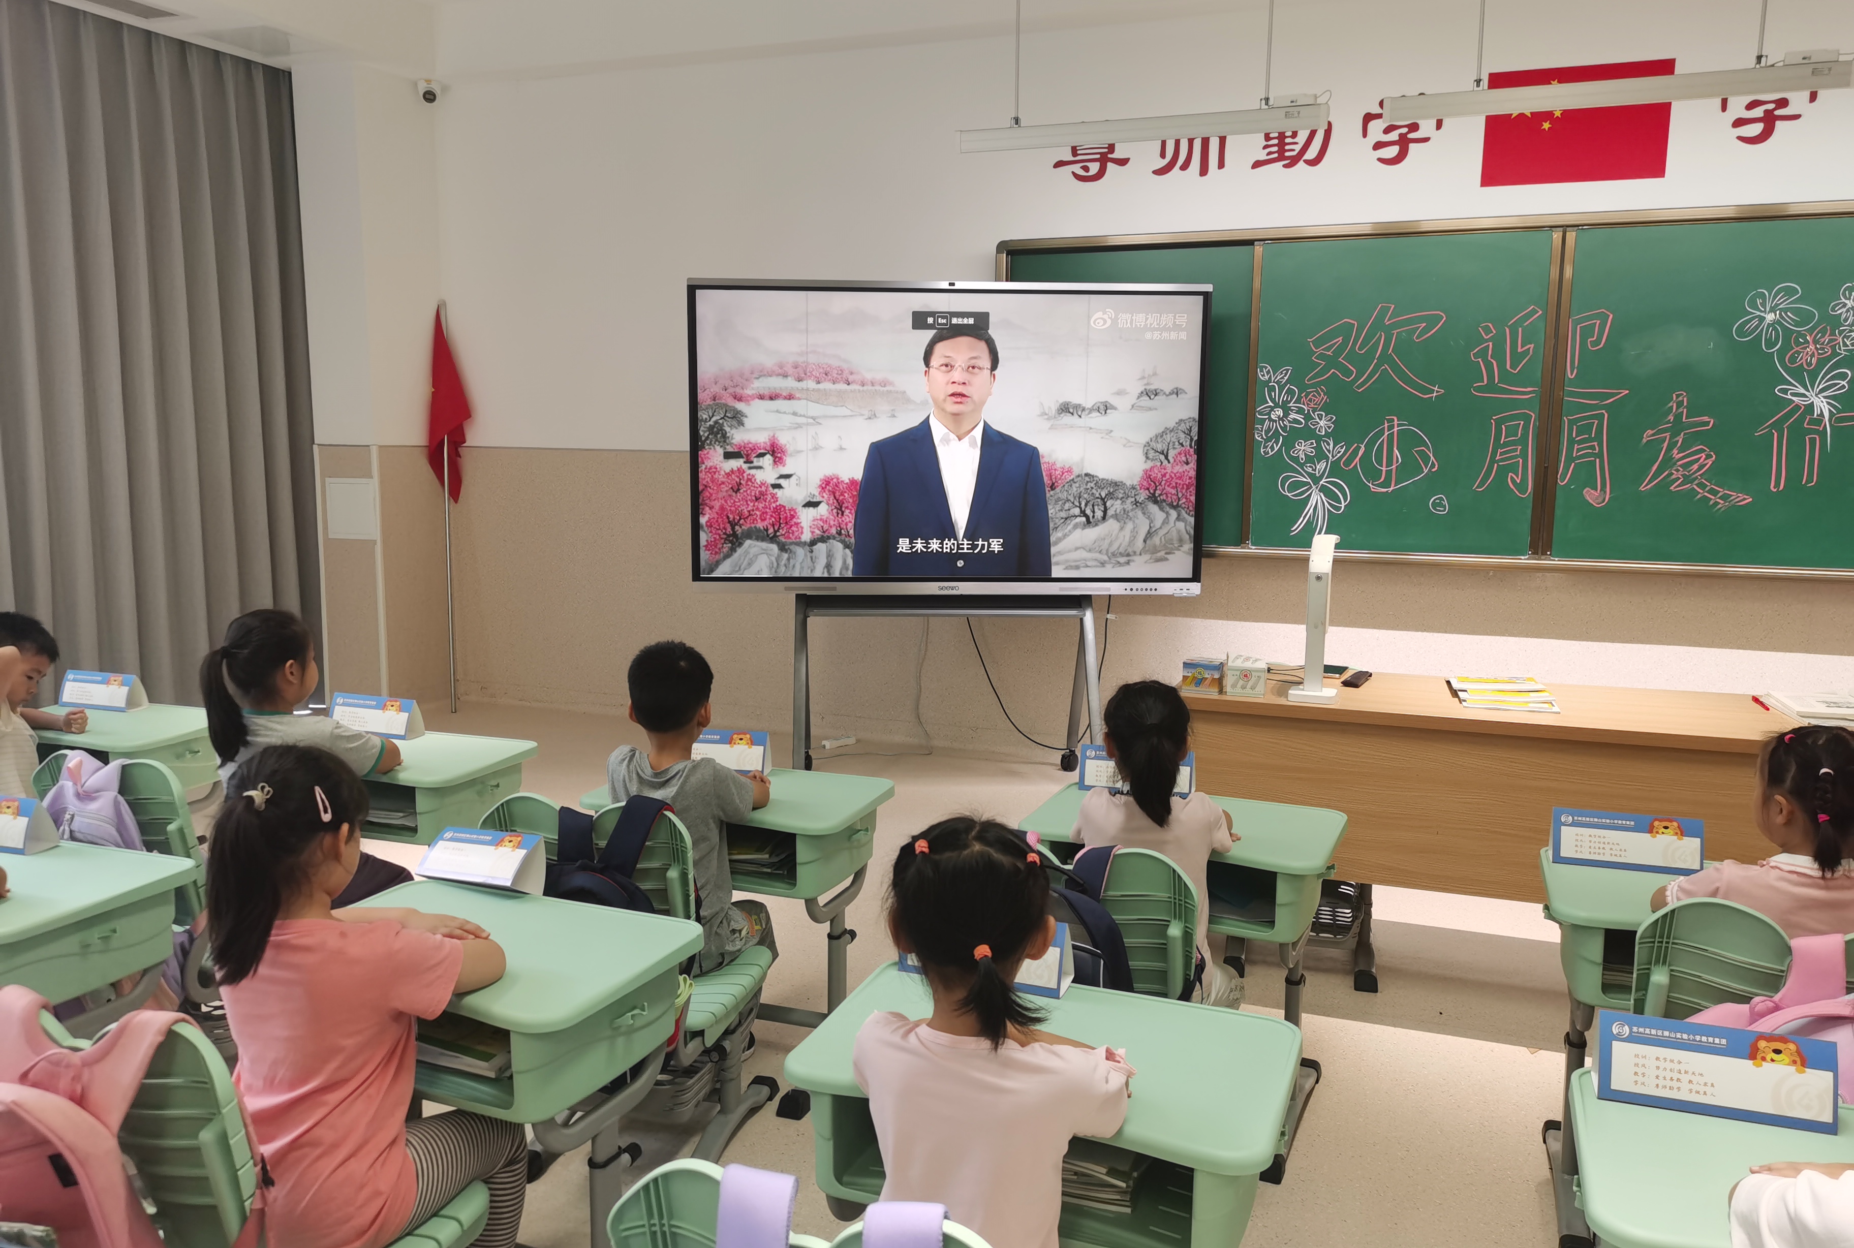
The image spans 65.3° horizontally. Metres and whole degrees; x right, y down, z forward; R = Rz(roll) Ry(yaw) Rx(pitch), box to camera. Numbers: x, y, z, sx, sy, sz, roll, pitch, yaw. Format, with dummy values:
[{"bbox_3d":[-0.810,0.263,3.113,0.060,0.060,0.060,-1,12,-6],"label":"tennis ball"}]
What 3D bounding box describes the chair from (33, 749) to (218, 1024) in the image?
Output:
[{"bbox_3d":[-1.492,0.603,3.001,0.450,0.730,0.440,4,8,23],"label":"chair"}]

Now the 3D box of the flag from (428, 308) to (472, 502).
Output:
[{"bbox_3d":[-2.277,-1.042,6.897,0.190,0.915,0.150,4,8,23],"label":"flag"}]

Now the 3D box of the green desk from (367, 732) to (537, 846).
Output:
[{"bbox_3d":[-1.335,0.618,3.622,0.620,0.610,0.460,3,8,19],"label":"green desk"}]

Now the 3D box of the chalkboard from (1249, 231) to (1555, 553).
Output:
[{"bbox_3d":[1.714,-0.835,5.323,1.026,1.152,0.040,4,8,23],"label":"chalkboard"}]

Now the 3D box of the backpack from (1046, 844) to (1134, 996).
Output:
[{"bbox_3d":[0.173,0.558,2.236,0.300,0.440,0.180,4,8,23],"label":"backpack"}]

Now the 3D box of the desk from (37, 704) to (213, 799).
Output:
[{"bbox_3d":[-2.134,0.546,3.840,0.600,0.600,0.450,4,8,23],"label":"desk"}]

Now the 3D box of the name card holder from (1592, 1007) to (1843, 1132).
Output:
[{"bbox_3d":[0.943,0.529,1.735,0.252,0.097,0.076,3,8,19],"label":"name card holder"}]

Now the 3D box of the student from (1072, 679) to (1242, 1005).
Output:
[{"bbox_3d":[0.403,0.551,2.640,0.350,0.950,0.510,4,8,23],"label":"student"}]

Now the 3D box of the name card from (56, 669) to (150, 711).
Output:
[{"bbox_3d":[-2.346,0.187,4.118,0.252,0.097,0.076,3,8,18],"label":"name card"}]

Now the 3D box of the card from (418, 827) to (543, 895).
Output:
[{"bbox_3d":[-0.767,0.408,2.521,0.252,0.097,0.076,-1,-22,34],"label":"card"}]

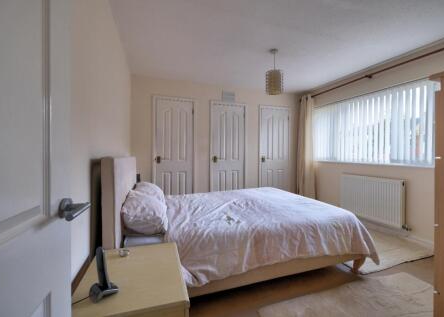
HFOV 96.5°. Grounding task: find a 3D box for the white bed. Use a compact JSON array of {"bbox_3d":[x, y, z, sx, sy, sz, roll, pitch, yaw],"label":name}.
[{"bbox_3d":[0.129,0.512,2.087,2.125,1.025,1.430,0,0,-18],"label":"white bed"}]

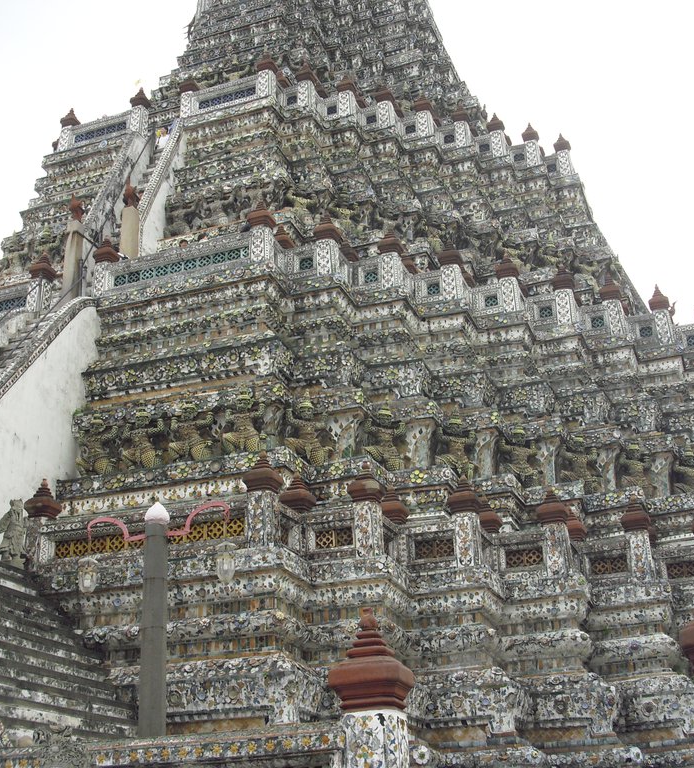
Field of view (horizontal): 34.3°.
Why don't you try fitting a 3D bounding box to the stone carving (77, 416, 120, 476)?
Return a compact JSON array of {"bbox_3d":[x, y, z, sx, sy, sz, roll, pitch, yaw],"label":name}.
[{"bbox_3d":[-4.991,1.213,22.493,0.860,1.360,0.450,-10,-25,19],"label":"stone carving"}]

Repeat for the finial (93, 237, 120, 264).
[{"bbox_3d":[-4.944,-2.780,23.181,0.440,0.630,0.440,-10,-25,17],"label":"finial"}]

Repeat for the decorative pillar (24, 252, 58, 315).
[{"bbox_3d":[-7.067,-2.291,26.061,0.500,1.728,0.500,-10,-25,19],"label":"decorative pillar"}]

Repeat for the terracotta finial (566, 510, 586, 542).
[{"bbox_3d":[4.006,2.522,20.150,0.450,0.620,0.450,-10,-25,17],"label":"terracotta finial"}]

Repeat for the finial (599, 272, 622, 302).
[{"bbox_3d":[6.057,-2.231,25.995,0.480,0.624,0.480,-10,-25,19],"label":"finial"}]

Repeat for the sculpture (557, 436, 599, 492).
[{"bbox_3d":[4.638,1.633,22.521,0.740,1.060,0.440,9,-26,-24],"label":"sculpture"}]

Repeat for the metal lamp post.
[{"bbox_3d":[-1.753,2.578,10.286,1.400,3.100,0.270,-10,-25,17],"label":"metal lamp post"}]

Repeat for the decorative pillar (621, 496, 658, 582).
[{"bbox_3d":[5.445,2.879,20.994,0.504,1.682,0.504,-10,-24,18],"label":"decorative pillar"}]

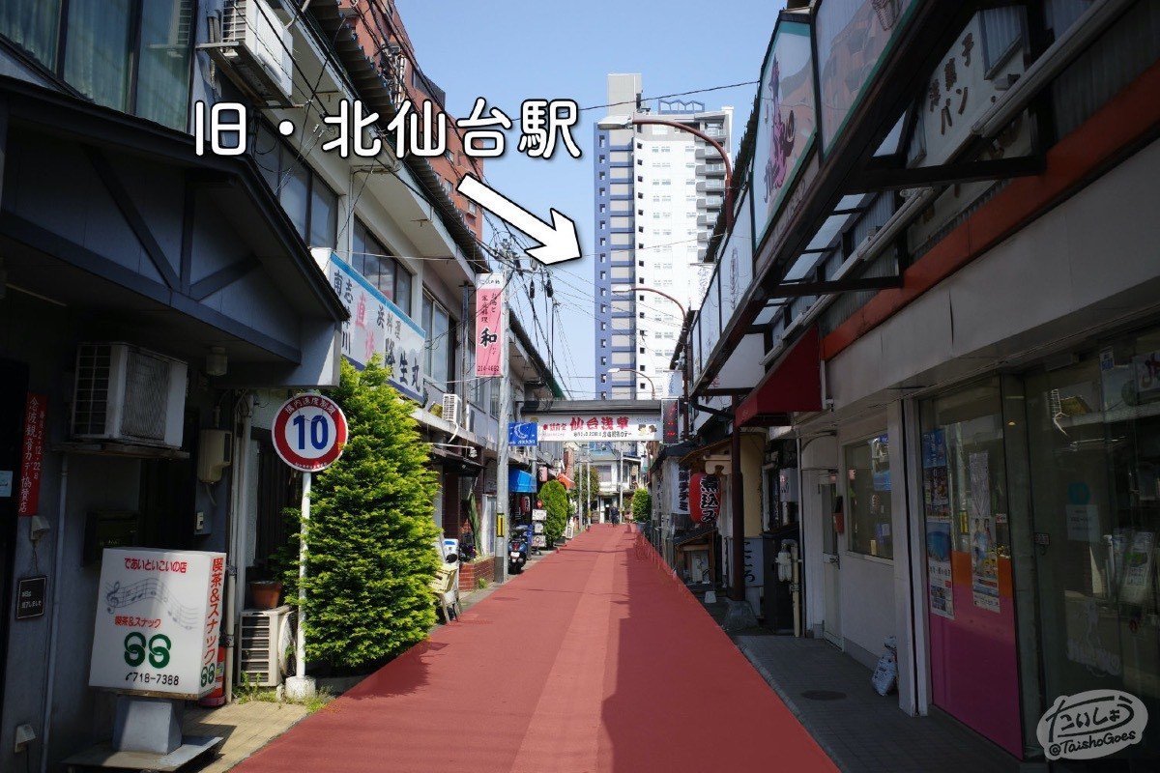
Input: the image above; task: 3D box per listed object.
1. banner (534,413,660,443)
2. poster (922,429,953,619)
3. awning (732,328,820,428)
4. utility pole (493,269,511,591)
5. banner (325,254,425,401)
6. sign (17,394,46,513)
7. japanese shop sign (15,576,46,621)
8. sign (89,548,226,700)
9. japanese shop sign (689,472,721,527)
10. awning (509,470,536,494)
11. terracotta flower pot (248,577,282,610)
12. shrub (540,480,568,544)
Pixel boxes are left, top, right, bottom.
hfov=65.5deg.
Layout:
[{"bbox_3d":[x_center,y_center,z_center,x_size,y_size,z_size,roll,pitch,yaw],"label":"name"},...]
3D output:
[{"bbox_3d":[0.467,1.245,27.067,4.115,0.873,0.080,-1,-7,3],"label":"banner"},{"bbox_3d":[2.692,1.024,6.783,0.020,1.380,0.480,-1,-7,3],"label":"poster"},{"bbox_3d":[2.021,-0.082,9.367,0.630,0.870,1.650,0,-7,3],"label":"awning"},{"bbox_3d":[-1.380,0.539,16.645,0.250,6.100,0.250,0,-7,3],"label":"utility pole"},{"bbox_3d":[-2.717,-0.595,12.205,0.200,1.190,4.724,-1,-7,3],"label":"banner"},{"bbox_3d":[-3.018,0.376,4.982,0.020,0.670,0.158,-1,-7,3],"label":"sign"},{"bbox_3d":[-2.846,1.099,4.685,0.020,0.200,0.215,0,-7,3],"label":"japanese shop sign"},{"bbox_3d":[-2.371,1.325,5.082,0.635,0.765,0.175,1,-7,7],"label":"sign"},{"bbox_3d":[2.057,1.838,14.803,0.494,0.883,0.494,1,-7,-8],"label":"japanese shop sign"},{"bbox_3d":[-1.588,2.296,22.085,0.650,0.620,4.000,0,-7,3],"label":"awning"},{"bbox_3d":[-2.529,1.681,7.280,0.270,0.210,0.270,0,-7,0],"label":"terracotta flower pot"},{"bbox_3d":[-0.923,4.393,31.477,1.020,2.280,1.020,0,-7,3],"label":"shrub"}]

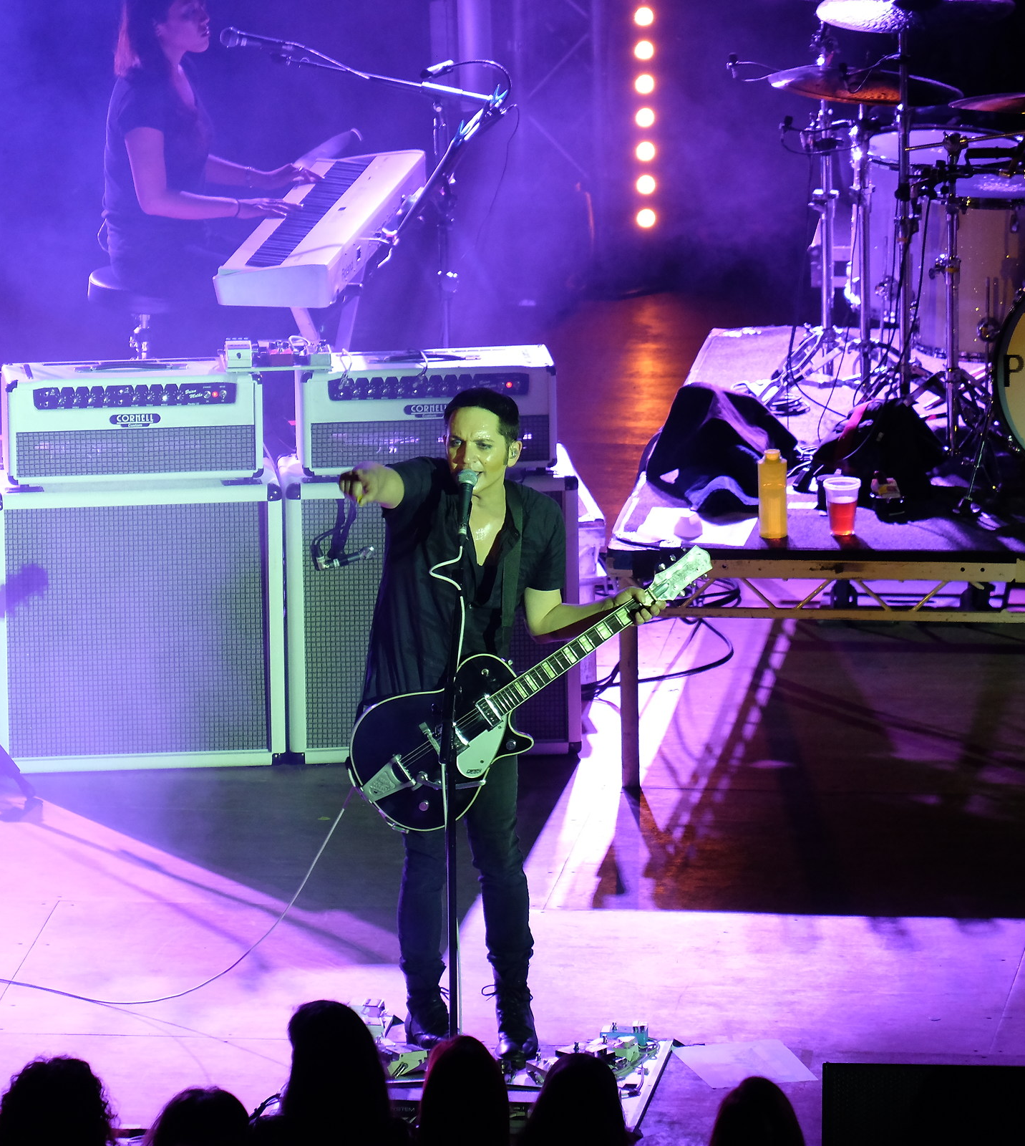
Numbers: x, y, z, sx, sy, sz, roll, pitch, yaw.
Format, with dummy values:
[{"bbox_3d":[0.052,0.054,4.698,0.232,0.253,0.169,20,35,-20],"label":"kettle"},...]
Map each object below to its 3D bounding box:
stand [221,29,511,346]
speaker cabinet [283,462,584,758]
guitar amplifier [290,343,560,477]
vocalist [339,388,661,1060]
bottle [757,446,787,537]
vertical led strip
[{"bbox_3d":[-0.400,-0.874,39.859,0.850,1.290,0.500,1,14,8],"label":"stand"},{"bbox_3d":[-0.214,0.077,37.211,0.754,0.745,0.355,-2,14,-4],"label":"speaker cabinet"},{"bbox_3d":[-0.228,-0.420,37.086,0.665,0.280,0.228,-2,14,-4],"label":"guitar amplifier"},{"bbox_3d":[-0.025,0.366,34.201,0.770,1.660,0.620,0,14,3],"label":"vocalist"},{"bbox_3d":[0.666,-0.207,36.696,0.074,0.228,0.074,-1,14,0],"label":"bottle"},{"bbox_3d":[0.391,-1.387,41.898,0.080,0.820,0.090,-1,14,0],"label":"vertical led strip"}]

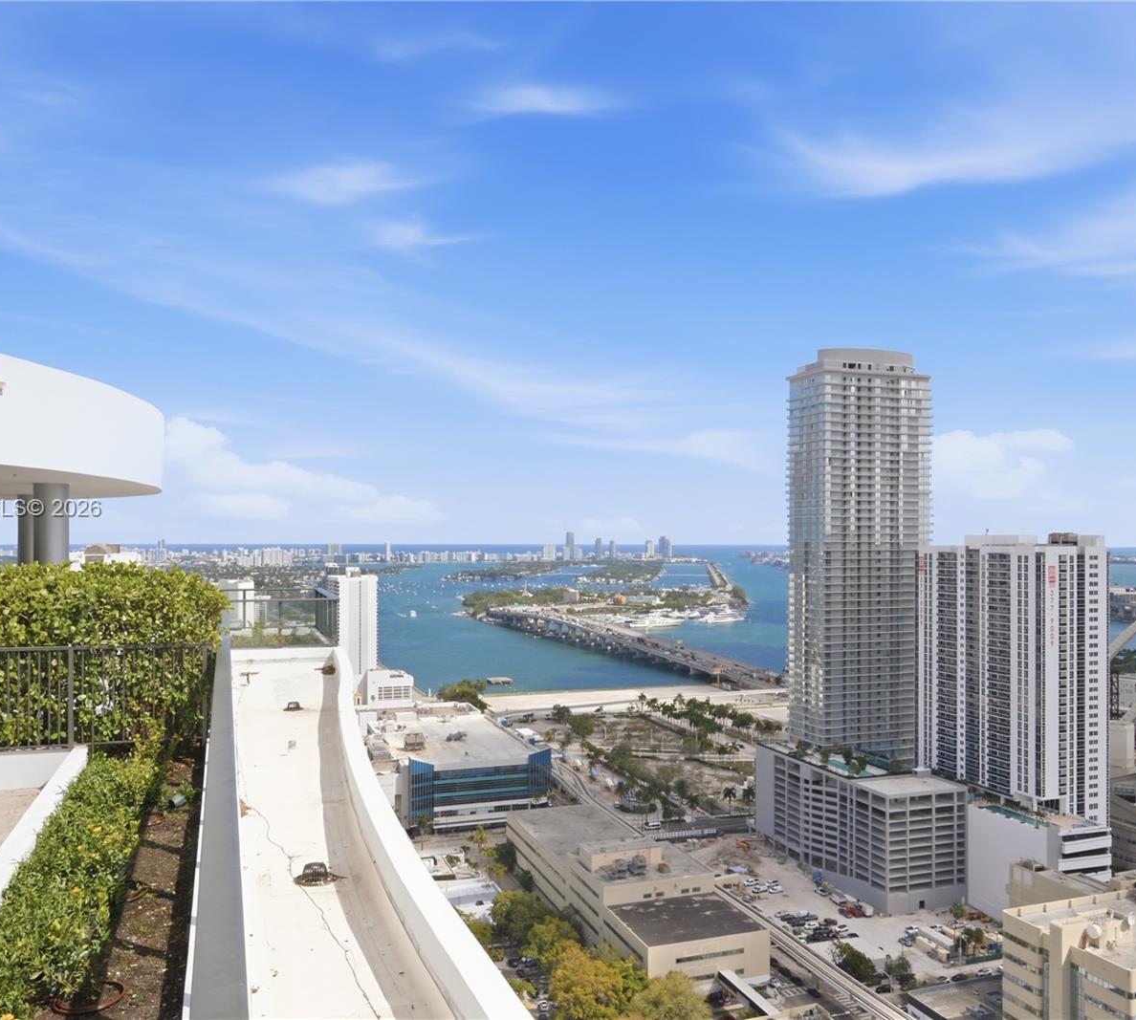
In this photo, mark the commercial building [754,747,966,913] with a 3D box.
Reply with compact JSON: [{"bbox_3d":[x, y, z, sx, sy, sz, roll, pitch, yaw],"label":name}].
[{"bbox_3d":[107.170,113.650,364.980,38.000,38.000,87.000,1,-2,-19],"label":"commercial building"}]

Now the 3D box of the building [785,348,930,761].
[{"bbox_3d":[121.290,16.970,408.340,53.500,162.000,25.500,1,-2,-19],"label":"building"}]

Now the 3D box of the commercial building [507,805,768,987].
[{"bbox_3d":[15.880,119.860,324.480,36.000,23.000,134.000,1,-2,-19],"label":"commercial building"}]

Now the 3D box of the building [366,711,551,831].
[{"bbox_3d":[-54.830,122.490,470.230,65.000,27.000,120.000,1,-2,-19],"label":"building"}]

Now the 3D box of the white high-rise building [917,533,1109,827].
[{"bbox_3d":[149.570,53.810,331.750,25.500,90.500,58.500,1,-2,-19],"label":"white high-rise building"}]

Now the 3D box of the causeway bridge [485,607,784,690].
[{"bbox_3d":[47.800,148.610,1150.550,63.000,22.000,745.000,1,-2,-19],"label":"causeway bridge"}]

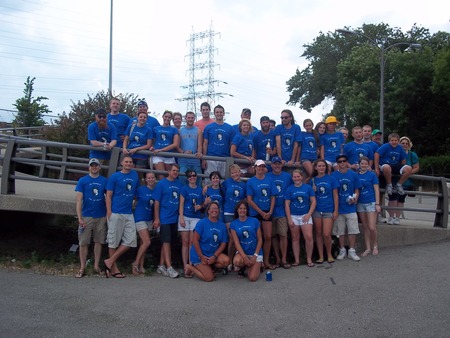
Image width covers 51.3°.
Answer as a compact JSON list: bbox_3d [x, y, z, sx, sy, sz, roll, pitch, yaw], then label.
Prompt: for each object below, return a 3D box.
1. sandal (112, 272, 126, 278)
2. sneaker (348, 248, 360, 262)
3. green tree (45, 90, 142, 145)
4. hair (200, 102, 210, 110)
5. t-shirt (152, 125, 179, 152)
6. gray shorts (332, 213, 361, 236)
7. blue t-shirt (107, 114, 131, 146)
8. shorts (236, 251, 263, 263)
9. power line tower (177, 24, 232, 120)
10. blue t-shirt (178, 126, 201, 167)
[{"bbox_3d":[-1.580,1.595,7.000,0.270,0.060,0.100,0,-1,44],"label":"sandal"},{"bbox_3d":[2.157,1.441,7.800,0.110,0.130,0.290,1,-1,-10],"label":"sneaker"},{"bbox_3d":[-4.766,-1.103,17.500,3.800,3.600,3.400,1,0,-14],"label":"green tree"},{"bbox_3d":[-0.351,-1.130,8.550,0.175,0.160,0.195,1,0,-2],"label":"hair"},{"bbox_3d":[-1.040,-0.485,8.250,0.440,0.550,0.270,1,-1,-6],"label":"t-shirt"},{"bbox_3d":[2.073,0.923,8.000,0.460,0.470,0.310,1,0,7],"label":"gray shorts"},{"bbox_3d":[-1.883,-0.657,8.200,0.500,0.660,0.280,1,-1,-9],"label":"blue t-shirt"},{"bbox_3d":[0.345,1.240,6.600,0.370,0.230,0.340,1,-1,-2],"label":"shorts"},{"bbox_3d":[-6.568,-23.868,150.000,18.000,46.000,8.000,0,-1,40],"label":"power line tower"},{"bbox_3d":[-0.614,-0.389,8.100,0.400,0.680,0.260,1,-1,-4],"label":"blue t-shirt"}]

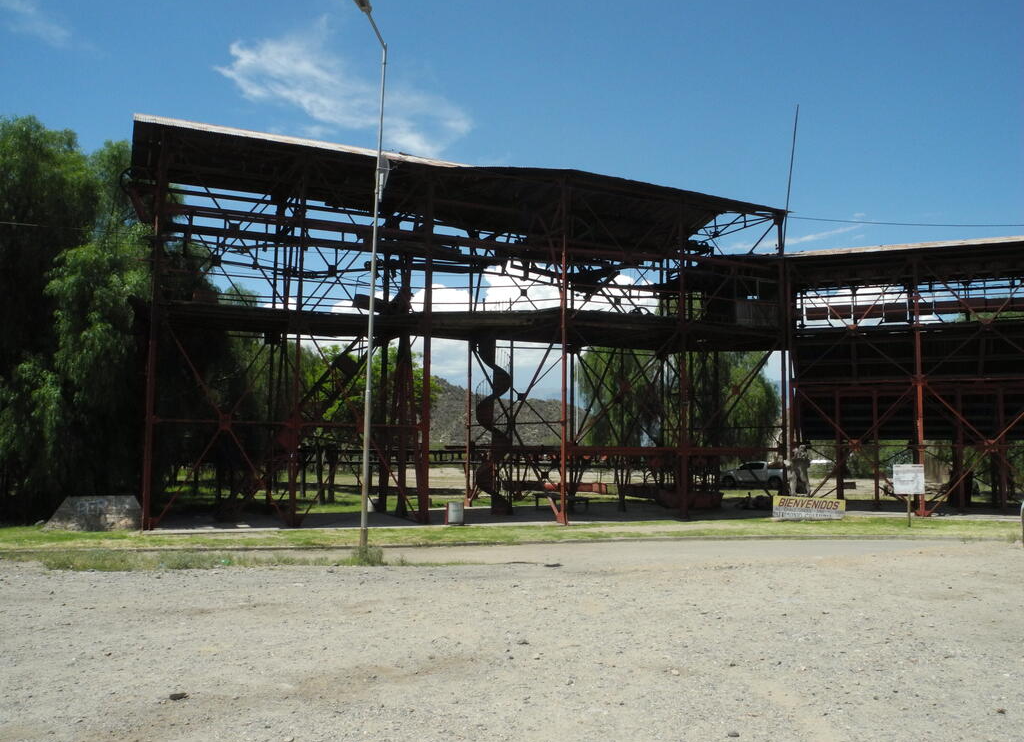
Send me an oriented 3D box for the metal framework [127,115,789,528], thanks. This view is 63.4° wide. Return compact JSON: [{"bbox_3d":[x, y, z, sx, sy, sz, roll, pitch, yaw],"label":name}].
[{"bbox_3d":[-1.747,-0.546,32.784,23.400,12.300,9.600,2,-6,-21],"label":"metal framework"}]

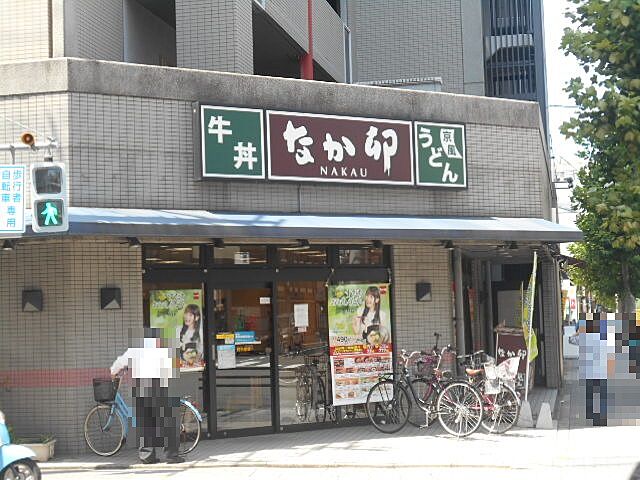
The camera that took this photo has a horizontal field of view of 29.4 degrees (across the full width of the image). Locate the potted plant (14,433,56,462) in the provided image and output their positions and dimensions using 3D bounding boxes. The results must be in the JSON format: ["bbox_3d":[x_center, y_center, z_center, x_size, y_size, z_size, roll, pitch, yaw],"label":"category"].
[{"bbox_3d":[-3.366,2.447,14.286,0.560,0.330,0.280,-3,-4,12],"label":"potted plant"}]

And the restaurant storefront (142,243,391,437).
[{"bbox_3d":[-0.602,1.318,16.366,3.859,2.543,0.350,1,-5,-33],"label":"restaurant storefront"}]

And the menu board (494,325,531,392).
[{"bbox_3d":[3.076,2.011,19.400,0.550,1.280,0.360,0,-4,-24],"label":"menu board"}]

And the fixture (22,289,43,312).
[{"bbox_3d":[-3.472,0.733,14.736,0.240,0.260,0.110,-3,-4,12],"label":"fixture"}]

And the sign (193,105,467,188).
[{"bbox_3d":[0.249,-1.196,16.382,4.236,0.936,0.240,1,-5,-33],"label":"sign"}]

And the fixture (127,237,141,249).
[{"bbox_3d":[-2.297,0.031,15.031,0.120,0.140,0.180,1,-5,-33],"label":"fixture"}]

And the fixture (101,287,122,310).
[{"bbox_3d":[-2.560,0.722,14.980,0.240,0.255,0.110,1,-5,-33],"label":"fixture"}]

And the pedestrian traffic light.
[{"bbox_3d":[-2.612,-0.406,11.800,0.350,0.660,0.180,-2,-4,9],"label":"pedestrian traffic light"}]

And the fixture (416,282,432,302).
[{"bbox_3d":[1.507,0.760,17.592,0.240,0.255,0.110,1,-5,-33],"label":"fixture"}]

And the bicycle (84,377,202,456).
[{"bbox_3d":[-2.093,2.041,14.390,1.450,1.000,0.500,-2,-4,7],"label":"bicycle"}]

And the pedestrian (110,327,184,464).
[{"bbox_3d":[-1.955,1.758,13.750,0.500,1.570,0.550,-5,-5,41],"label":"pedestrian"}]

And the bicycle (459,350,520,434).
[{"bbox_3d":[1.940,1.971,15.852,1.620,1.060,0.560,-5,-5,37],"label":"bicycle"}]

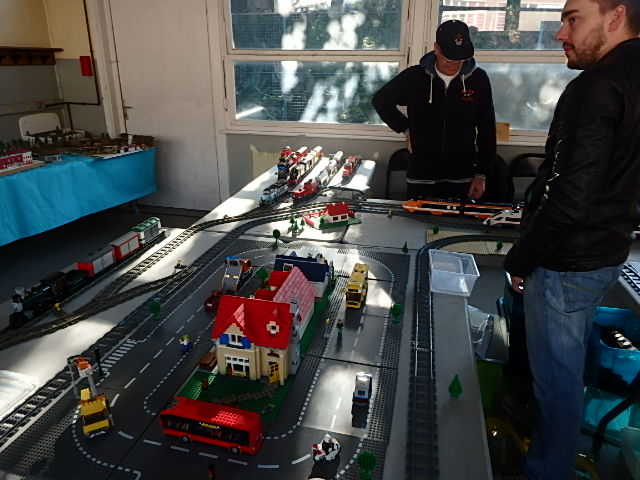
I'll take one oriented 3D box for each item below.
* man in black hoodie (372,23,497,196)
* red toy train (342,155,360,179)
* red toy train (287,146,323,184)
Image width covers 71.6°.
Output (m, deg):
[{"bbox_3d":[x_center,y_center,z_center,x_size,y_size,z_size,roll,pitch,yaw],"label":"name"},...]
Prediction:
[{"bbox_3d":[0.663,-0.406,2.760,0.700,1.730,0.380,5,22,12],"label":"man in black hoodie"},{"bbox_3d":[0.223,-0.538,3.280,0.060,0.095,0.350,5,22,10],"label":"red toy train"},{"bbox_3d":[-0.091,-0.576,3.342,0.068,0.107,0.900,5,22,10],"label":"red toy train"}]

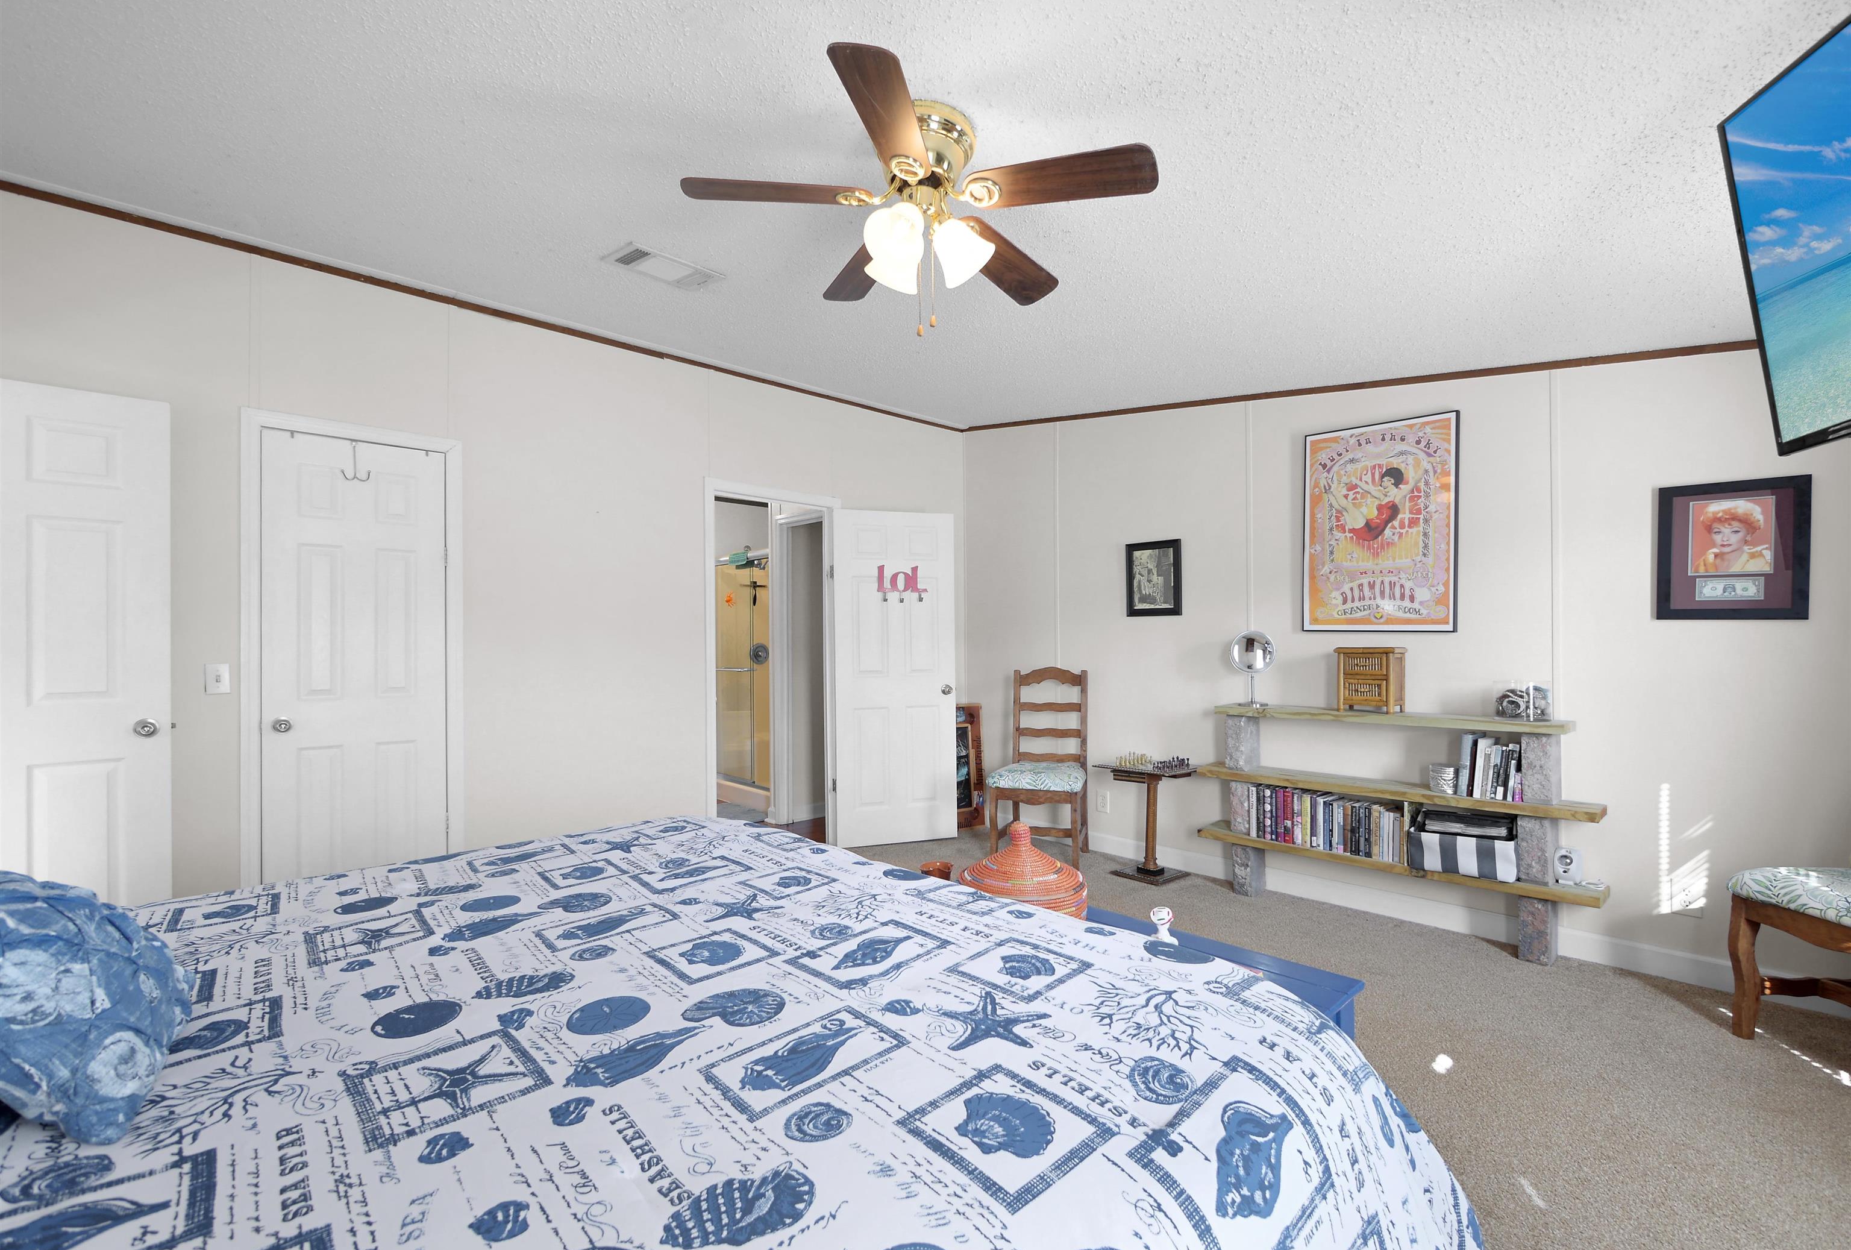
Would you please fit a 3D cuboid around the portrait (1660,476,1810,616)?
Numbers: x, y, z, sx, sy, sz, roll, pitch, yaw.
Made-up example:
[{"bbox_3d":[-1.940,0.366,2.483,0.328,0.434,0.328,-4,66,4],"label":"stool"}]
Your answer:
[{"bbox_3d":[2.901,-0.265,2.698,0.374,0.494,0.030,-1,-1,43],"label":"portrait"}]

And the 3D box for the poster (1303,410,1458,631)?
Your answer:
[{"bbox_3d":[2.054,-0.440,3.409,0.620,0.935,0.025,-1,-1,44],"label":"poster"}]

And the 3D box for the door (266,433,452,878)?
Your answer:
[{"bbox_3d":[-2.066,0.349,2.739,0.040,2.042,0.543,-1,-1,43],"label":"door"}]

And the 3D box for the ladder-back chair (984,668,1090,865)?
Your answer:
[{"bbox_3d":[0.676,0.820,4.370,0.500,1.100,0.530,-1,-1,18],"label":"ladder-back chair"}]

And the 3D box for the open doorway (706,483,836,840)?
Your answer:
[{"bbox_3d":[-0.836,0.326,4.100,0.130,2.114,0.868,-1,-1,43],"label":"open doorway"}]

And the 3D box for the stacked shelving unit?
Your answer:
[{"bbox_3d":[2.034,0.875,3.387,1.561,0.943,0.190,-1,-1,43],"label":"stacked shelving unit"}]

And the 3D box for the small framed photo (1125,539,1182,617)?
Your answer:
[{"bbox_3d":[1.275,-0.255,4.165,0.326,0.412,0.022,-1,-1,44],"label":"small framed photo"}]

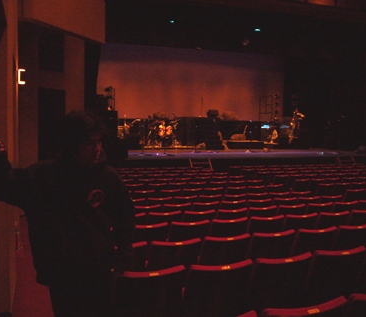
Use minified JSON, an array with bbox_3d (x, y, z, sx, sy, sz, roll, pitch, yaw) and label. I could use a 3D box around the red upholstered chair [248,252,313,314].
[{"bbox_3d":[0.680,1.168,3.406,0.530,0.900,0.580,-1,5,-21],"label":"red upholstered chair"}]

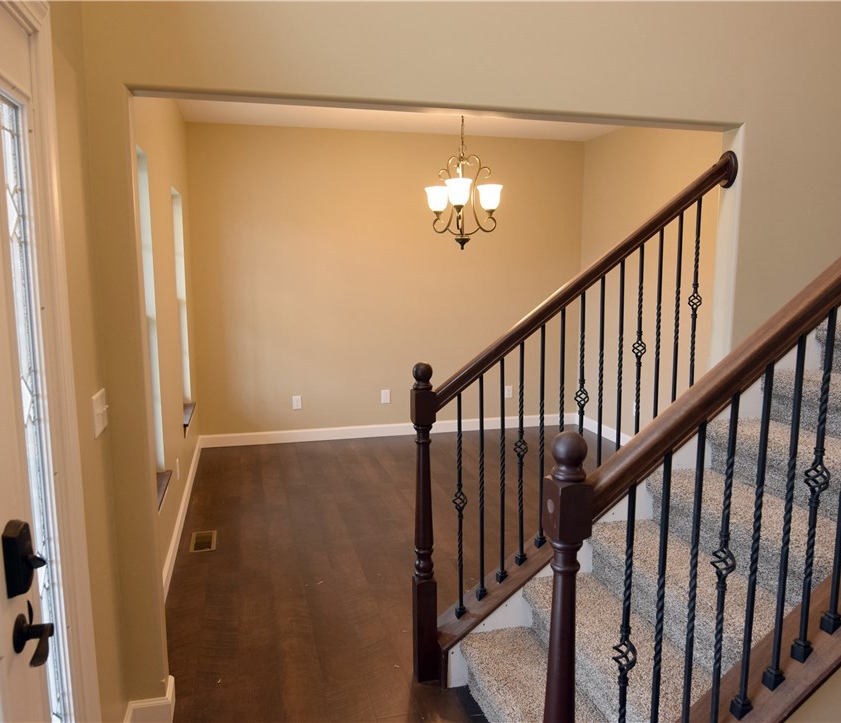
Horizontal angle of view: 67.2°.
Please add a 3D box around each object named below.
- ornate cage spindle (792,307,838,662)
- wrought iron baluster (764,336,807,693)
[{"bbox_3d":[0.982,0.318,1.567,0.048,0.895,0.048,-3,9,-15],"label":"ornate cage spindle"},{"bbox_3d":[0.899,0.384,1.554,0.032,0.895,0.032,-3,9,-15],"label":"wrought iron baluster"}]

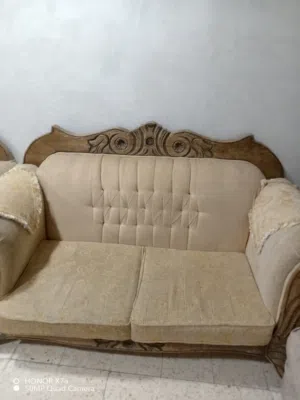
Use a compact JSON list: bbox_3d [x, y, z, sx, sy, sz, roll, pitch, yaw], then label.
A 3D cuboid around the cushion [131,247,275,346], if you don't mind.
[{"bbox_3d":[0.246,0.474,1.547,0.630,0.135,0.575,2,27,1],"label":"cushion"}]

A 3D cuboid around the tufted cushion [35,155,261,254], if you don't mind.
[{"bbox_3d":[-0.010,0.022,1.772,1.310,0.570,0.150,2,12,1],"label":"tufted cushion"}]

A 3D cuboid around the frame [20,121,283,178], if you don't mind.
[{"bbox_3d":[0.004,-0.300,1.744,1.520,0.310,0.080,2,14,1],"label":"frame"}]

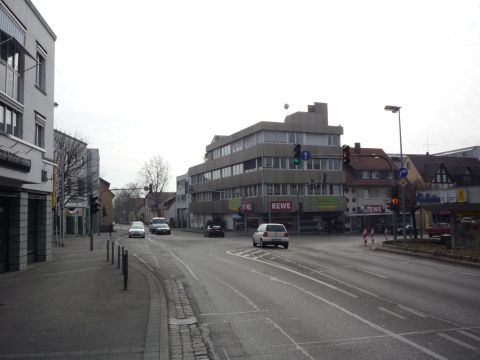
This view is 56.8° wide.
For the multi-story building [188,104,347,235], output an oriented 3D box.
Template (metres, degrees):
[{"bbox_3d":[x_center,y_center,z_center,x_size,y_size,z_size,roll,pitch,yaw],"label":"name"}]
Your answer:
[{"bbox_3d":[2.342,-0.502,71.506,12.300,16.800,30.500,1,-4,-23],"label":"multi-story building"}]

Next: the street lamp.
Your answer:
[{"bbox_3d":[10.792,-0.481,30.500,1.300,9.100,0.400,0,-4,-14],"label":"street lamp"}]

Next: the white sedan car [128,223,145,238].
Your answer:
[{"bbox_3d":[-10.735,5.258,46.200,1.730,1.500,4.200,0,-4,-11],"label":"white sedan car"}]

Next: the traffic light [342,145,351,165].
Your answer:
[{"bbox_3d":[6.379,-1.505,26.500,0.400,1.150,0.420,-1,-4,6],"label":"traffic light"}]

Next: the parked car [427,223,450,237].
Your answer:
[{"bbox_3d":[19.358,4.761,42.000,4.200,1.420,1.720,3,-6,-44],"label":"parked car"}]

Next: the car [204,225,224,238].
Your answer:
[{"bbox_3d":[-2.718,5.490,47.300,1.700,1.400,4.200,0,-4,-10],"label":"car"}]

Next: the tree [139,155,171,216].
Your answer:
[{"bbox_3d":[-16.858,1.587,88.000,6.300,14.300,6.300,-1,-4,0],"label":"tree"}]

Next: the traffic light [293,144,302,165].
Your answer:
[{"bbox_3d":[3.408,-1.494,26.300,0.400,1.150,0.420,-1,-4,5],"label":"traffic light"}]

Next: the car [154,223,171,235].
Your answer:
[{"bbox_3d":[-9.335,6.024,54.000,1.730,1.420,4.300,0,-4,-13],"label":"car"}]

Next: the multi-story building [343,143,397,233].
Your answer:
[{"bbox_3d":[16.623,1.236,66.055,9.200,12.400,10.500,0,-4,-20],"label":"multi-story building"}]

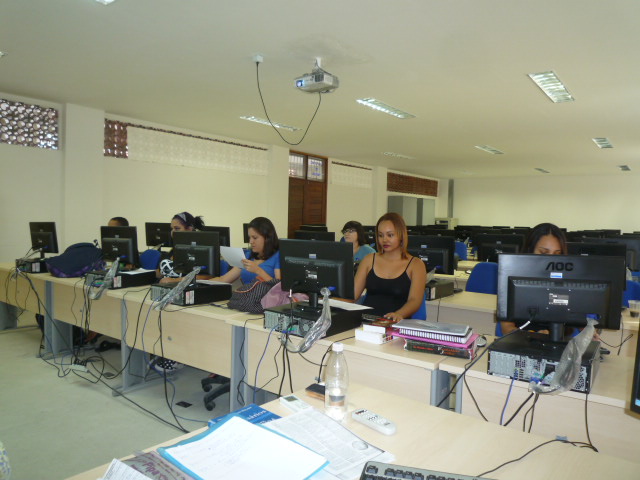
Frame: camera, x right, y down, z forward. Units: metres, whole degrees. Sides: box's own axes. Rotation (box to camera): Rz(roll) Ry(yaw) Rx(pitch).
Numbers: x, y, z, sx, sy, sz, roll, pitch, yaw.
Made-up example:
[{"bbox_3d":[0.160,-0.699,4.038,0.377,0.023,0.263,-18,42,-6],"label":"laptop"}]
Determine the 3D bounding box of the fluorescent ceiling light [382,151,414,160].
[{"bbox_3d":[1.830,-1.889,10.387,0.220,0.070,1.240,3,4,37],"label":"fluorescent ceiling light"}]

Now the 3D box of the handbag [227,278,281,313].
[{"bbox_3d":[-0.384,0.331,2.825,0.320,0.190,0.200,3,3,30],"label":"handbag"}]

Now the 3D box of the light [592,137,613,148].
[{"bbox_3d":[4.981,-1.706,8.133,0.220,0.070,1.240,3,4,37],"label":"light"}]

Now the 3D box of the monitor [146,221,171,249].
[{"bbox_3d":[-2.267,-0.029,6.420,0.520,0.400,0.190,3,4,33],"label":"monitor"}]

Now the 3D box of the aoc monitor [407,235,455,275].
[{"bbox_3d":[0.937,0.172,4.092,0.520,0.400,0.190,3,4,33],"label":"aoc monitor"}]

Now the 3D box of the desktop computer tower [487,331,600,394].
[{"bbox_3d":[1.020,0.531,2.083,0.390,0.112,0.450,4,4,36],"label":"desktop computer tower"}]

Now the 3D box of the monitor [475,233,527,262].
[{"bbox_3d":[2.080,0.134,5.338,0.520,0.400,0.190,3,4,33],"label":"monitor"}]

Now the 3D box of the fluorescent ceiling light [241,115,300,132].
[{"bbox_3d":[-0.745,-1.948,7.681,0.250,0.070,1.280,3,4,36],"label":"fluorescent ceiling light"}]

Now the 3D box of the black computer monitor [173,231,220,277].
[{"bbox_3d":[-0.814,0.124,3.021,0.445,0.345,0.180,3,3,32],"label":"black computer monitor"}]

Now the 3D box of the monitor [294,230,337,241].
[{"bbox_3d":[-0.047,0.096,3.952,0.445,0.345,0.180,3,3,36],"label":"monitor"}]

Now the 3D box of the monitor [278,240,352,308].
[{"bbox_3d":[-0.026,0.180,2.446,0.441,0.347,0.180,3,3,29],"label":"monitor"}]

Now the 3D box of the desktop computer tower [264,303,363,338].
[{"bbox_3d":[-0.031,0.468,2.750,0.390,0.110,0.440,4,4,37],"label":"desktop computer tower"}]

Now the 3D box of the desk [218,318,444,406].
[{"bbox_3d":[0.176,0.888,2.776,1.400,0.735,0.710,4,4,36],"label":"desk"}]

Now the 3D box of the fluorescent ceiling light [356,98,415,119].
[{"bbox_3d":[0.889,-1.694,5.967,0.220,0.070,1.240,3,4,37],"label":"fluorescent ceiling light"}]

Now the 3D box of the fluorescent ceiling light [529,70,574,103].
[{"bbox_3d":[2.465,-1.604,4.875,0.220,0.070,1.240,3,4,37],"label":"fluorescent ceiling light"}]

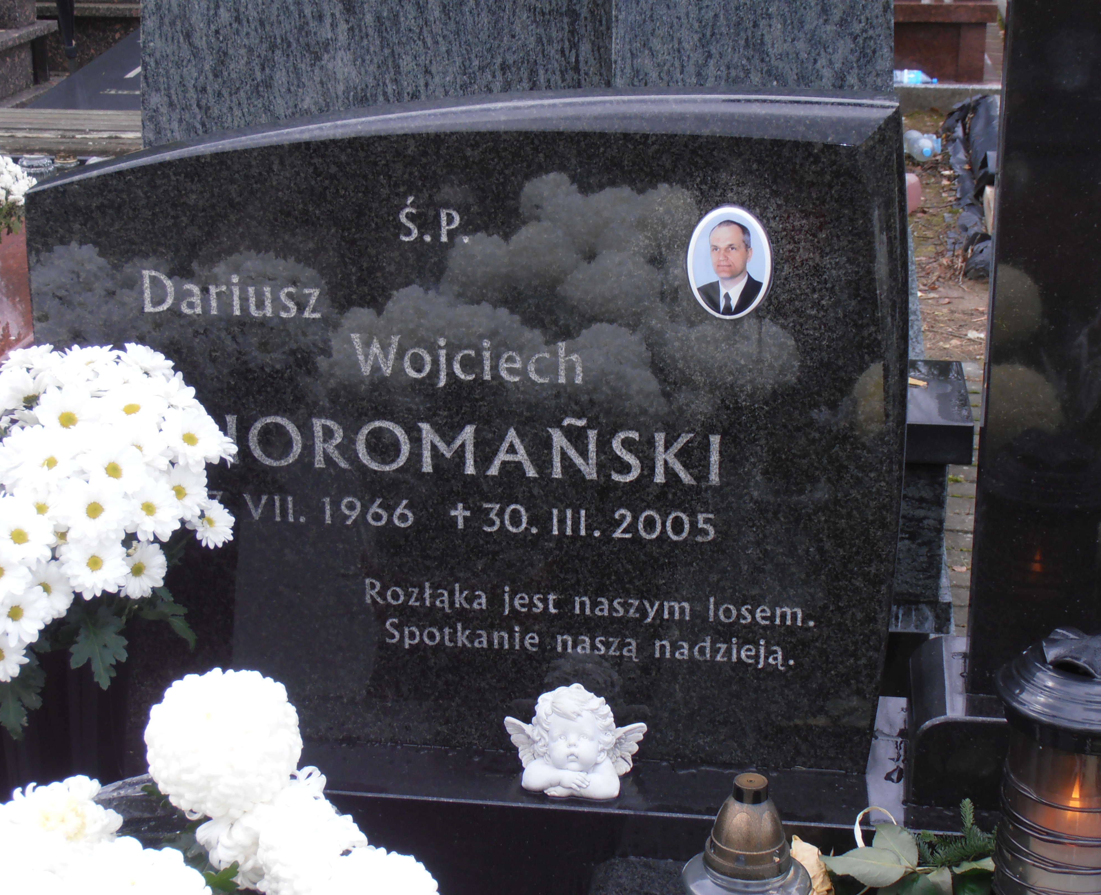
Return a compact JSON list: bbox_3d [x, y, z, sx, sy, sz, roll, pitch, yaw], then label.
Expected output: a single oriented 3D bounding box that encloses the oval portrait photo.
[{"bbox_3d":[0.188,-0.194,2.501,0.090,0.120,0.011,2,18,8],"label":"oval portrait photo"}]

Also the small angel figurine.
[{"bbox_3d":[0.023,0.317,2.627,0.160,0.108,0.090,3,18,8],"label":"small angel figurine"}]

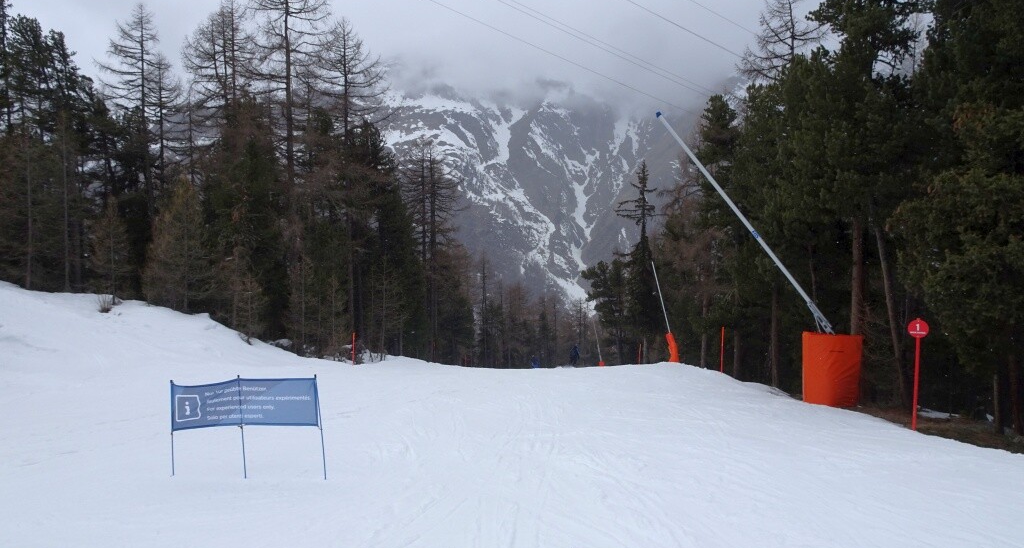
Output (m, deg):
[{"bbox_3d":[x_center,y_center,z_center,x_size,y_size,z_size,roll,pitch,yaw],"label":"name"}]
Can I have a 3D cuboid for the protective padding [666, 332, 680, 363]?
[{"bbox_3d":[10.805,4.951,47.500,0.850,2.100,0.800,1,3,24],"label":"protective padding"}]

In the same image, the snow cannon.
[{"bbox_3d":[6.084,-0.406,17.662,4.935,7.532,1.467,0,3,17],"label":"snow cannon"}]

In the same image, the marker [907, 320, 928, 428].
[{"bbox_3d":[7.653,1.897,13.400,0.400,2.110,0.080,0,3,18],"label":"marker"}]

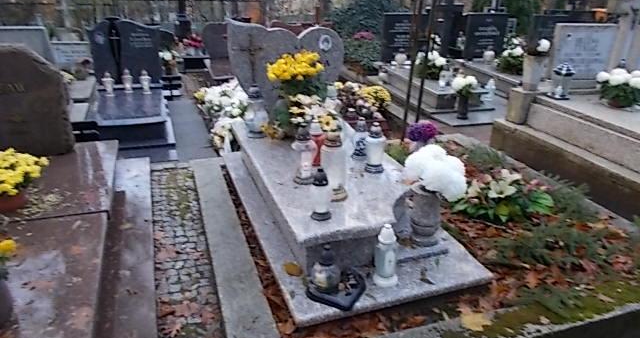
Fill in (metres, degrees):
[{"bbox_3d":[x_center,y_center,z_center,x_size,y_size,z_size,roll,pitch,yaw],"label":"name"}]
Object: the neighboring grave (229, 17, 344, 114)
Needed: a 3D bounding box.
[{"bbox_3d":[-0.251,-0.750,3.676,0.885,0.786,0.110,-7,25,-17],"label":"neighboring grave"}]

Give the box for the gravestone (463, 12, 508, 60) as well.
[{"bbox_3d":[2.455,-1.991,7.195,0.715,0.641,0.120,-7,25,-17],"label":"gravestone"}]

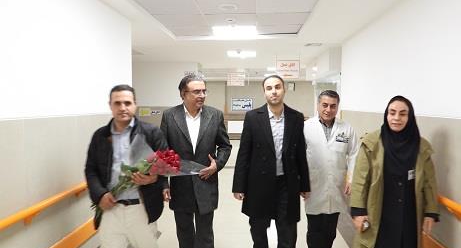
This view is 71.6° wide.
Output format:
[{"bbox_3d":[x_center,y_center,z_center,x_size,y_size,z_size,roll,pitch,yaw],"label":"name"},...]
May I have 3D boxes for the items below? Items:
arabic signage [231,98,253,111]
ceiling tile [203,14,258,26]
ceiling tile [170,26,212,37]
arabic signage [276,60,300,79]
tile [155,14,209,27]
[{"bbox_3d":[0.301,-0.484,8.185,0.551,0.339,0.030,0,4,4],"label":"arabic signage"},{"bbox_3d":[0.014,-1.277,3.911,0.600,0.020,0.600,0,4,4],"label":"ceiling tile"},{"bbox_3d":[-0.542,-1.320,4.546,0.600,0.020,0.600,0,4,4],"label":"ceiling tile"},{"bbox_3d":[1.015,-0.957,5.641,0.432,0.351,0.030,0,4,4],"label":"arabic signage"},{"bbox_3d":[-0.584,-1.281,3.954,0.600,0.020,0.600,0,4,4],"label":"tile"}]

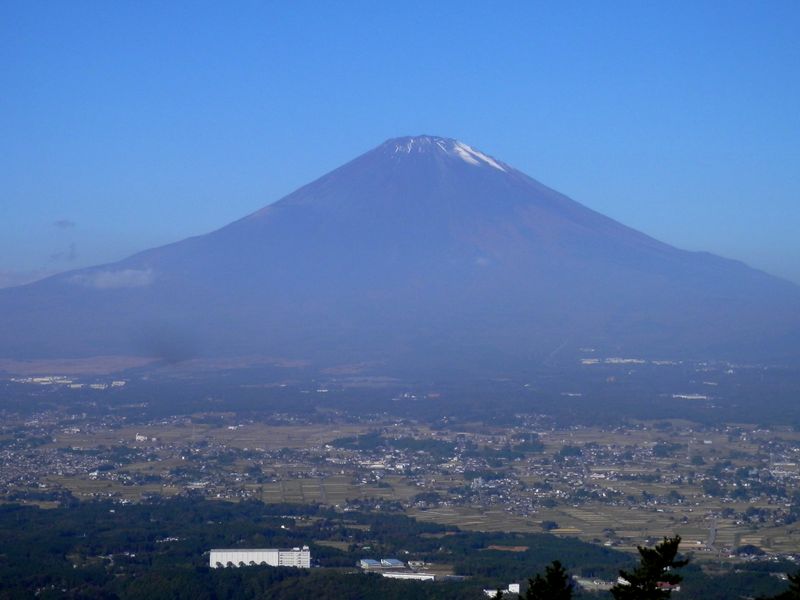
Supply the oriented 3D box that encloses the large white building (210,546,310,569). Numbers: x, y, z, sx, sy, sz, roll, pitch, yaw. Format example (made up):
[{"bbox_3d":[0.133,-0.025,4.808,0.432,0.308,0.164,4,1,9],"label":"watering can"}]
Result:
[{"bbox_3d":[-242.000,448.200,3220.400,173.000,34.000,40.000,0,-1,-2],"label":"large white building"}]

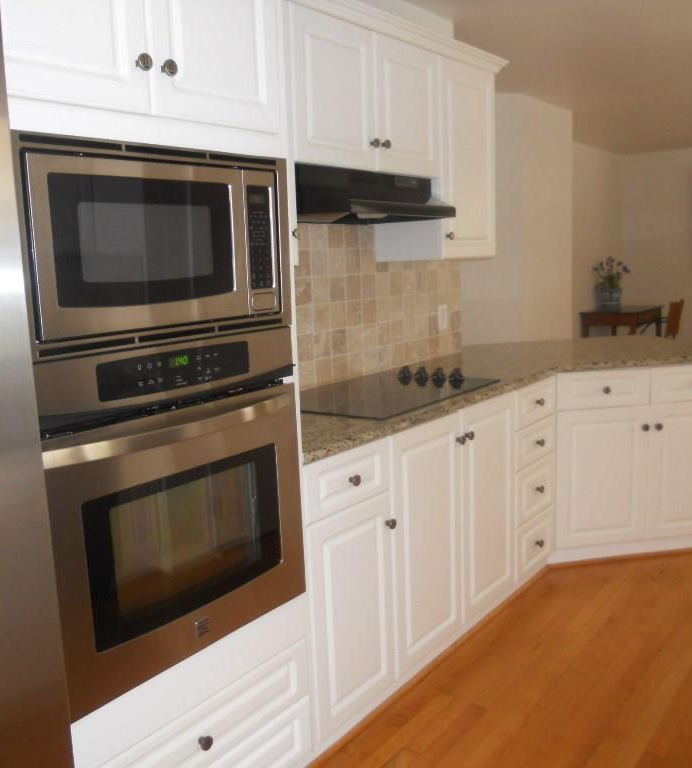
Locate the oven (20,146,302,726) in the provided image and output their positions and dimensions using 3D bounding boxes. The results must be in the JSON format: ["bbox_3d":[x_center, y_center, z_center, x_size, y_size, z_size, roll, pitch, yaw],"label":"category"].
[{"bbox_3d":[-0.549,0.040,1.825,0.600,1.069,0.711,5,11,36],"label":"oven"}]

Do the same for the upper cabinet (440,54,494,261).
[{"bbox_3d":[0.372,-0.899,3.305,0.310,0.760,0.463,5,11,36],"label":"upper cabinet"}]

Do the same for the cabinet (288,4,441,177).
[{"bbox_3d":[-0.026,-0.952,2.755,0.310,0.455,0.867,5,11,36],"label":"cabinet"}]

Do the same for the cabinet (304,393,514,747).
[{"bbox_3d":[0.045,0.488,2.767,0.595,0.805,1.266,5,11,36],"label":"cabinet"}]

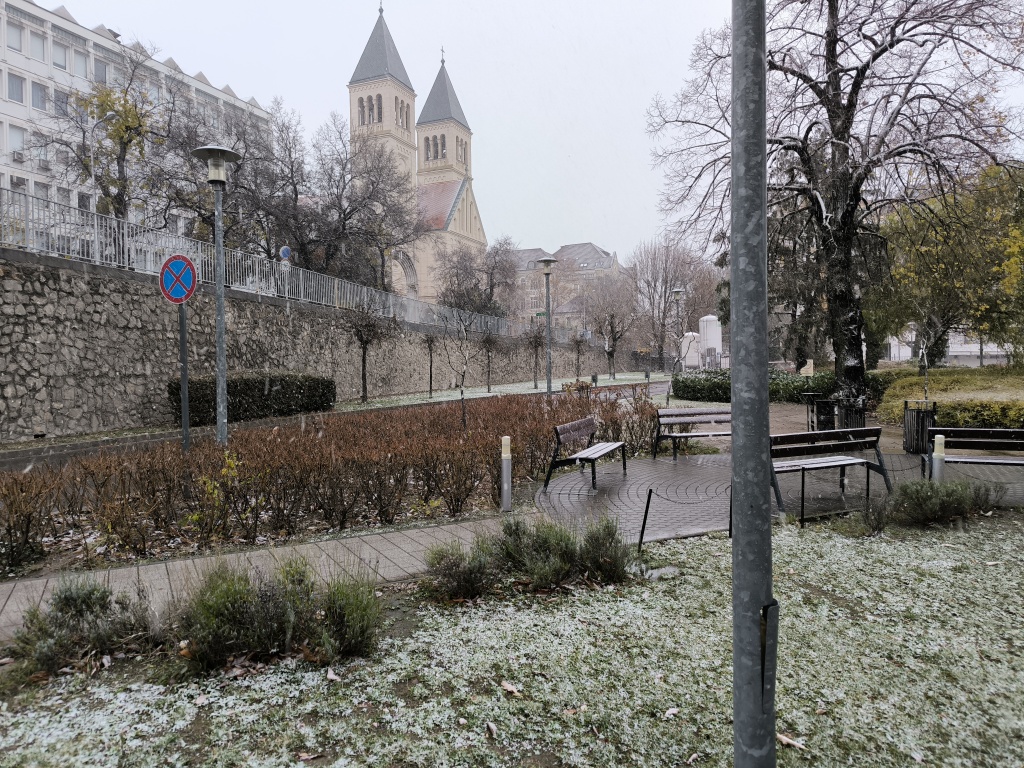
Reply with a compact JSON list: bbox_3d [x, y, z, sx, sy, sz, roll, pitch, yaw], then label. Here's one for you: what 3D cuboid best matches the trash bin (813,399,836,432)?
[{"bbox_3d":[7.815,0.844,17.700,0.480,0.880,0.480,0,1,24],"label":"trash bin"}]

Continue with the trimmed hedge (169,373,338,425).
[{"bbox_3d":[-7.034,0.378,19.737,0.950,1.100,6.086,-1,1,18],"label":"trimmed hedge"}]

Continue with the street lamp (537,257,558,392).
[{"bbox_3d":[1.142,-1.478,22.100,0.630,4.880,0.630,-1,1,3],"label":"street lamp"}]

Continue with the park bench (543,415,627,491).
[{"bbox_3d":[1.039,0.913,9.698,0.713,0.823,1.775,-1,1,21],"label":"park bench"}]

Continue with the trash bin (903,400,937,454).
[{"bbox_3d":[7.524,0.806,13.100,0.510,0.980,0.500,0,1,30],"label":"trash bin"}]

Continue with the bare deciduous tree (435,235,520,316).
[{"bbox_3d":[-3.013,-8.626,62.000,7.500,8.850,7.000,-1,1,0],"label":"bare deciduous tree"}]

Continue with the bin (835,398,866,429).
[{"bbox_3d":[6.461,0.751,13.500,0.500,0.930,0.500,0,1,27],"label":"bin"}]

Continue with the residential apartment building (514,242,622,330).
[{"bbox_3d":[11.985,-17.392,147.786,21.500,22.500,14.500,-1,1,21],"label":"residential apartment building"}]

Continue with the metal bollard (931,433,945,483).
[{"bbox_3d":[4.410,0.927,7.350,0.110,0.820,0.110,0,1,24],"label":"metal bollard"}]

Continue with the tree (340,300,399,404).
[{"bbox_3d":[-5.240,-1.273,26.200,2.150,3.850,1.950,-1,1,-12],"label":"tree"}]

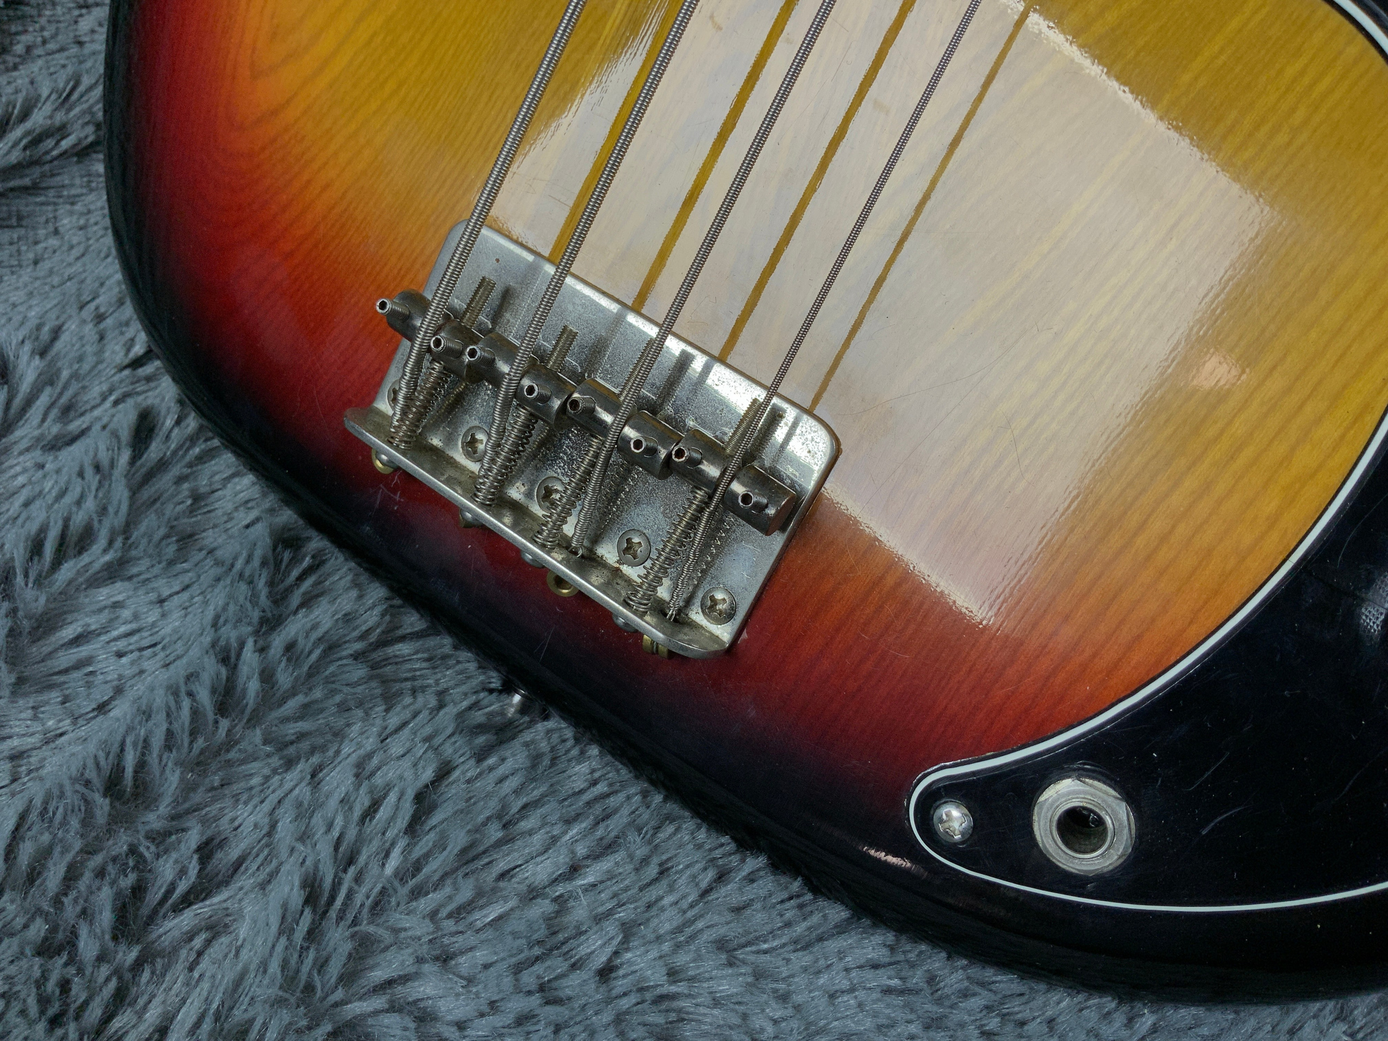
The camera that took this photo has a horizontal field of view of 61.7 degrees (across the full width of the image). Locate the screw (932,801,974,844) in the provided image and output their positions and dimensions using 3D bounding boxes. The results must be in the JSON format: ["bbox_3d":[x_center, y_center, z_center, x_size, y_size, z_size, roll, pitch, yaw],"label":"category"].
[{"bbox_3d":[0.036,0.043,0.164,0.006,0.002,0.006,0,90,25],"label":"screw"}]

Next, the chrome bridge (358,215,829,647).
[{"bbox_3d":[-0.020,-0.015,0.185,0.081,0.016,0.043,32,103,22],"label":"chrome bridge"}]

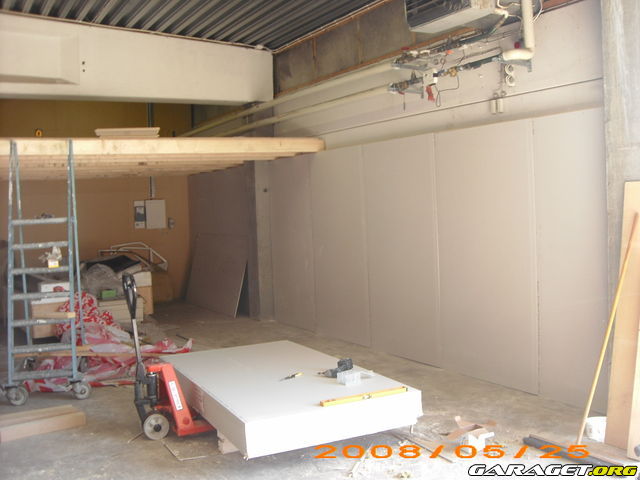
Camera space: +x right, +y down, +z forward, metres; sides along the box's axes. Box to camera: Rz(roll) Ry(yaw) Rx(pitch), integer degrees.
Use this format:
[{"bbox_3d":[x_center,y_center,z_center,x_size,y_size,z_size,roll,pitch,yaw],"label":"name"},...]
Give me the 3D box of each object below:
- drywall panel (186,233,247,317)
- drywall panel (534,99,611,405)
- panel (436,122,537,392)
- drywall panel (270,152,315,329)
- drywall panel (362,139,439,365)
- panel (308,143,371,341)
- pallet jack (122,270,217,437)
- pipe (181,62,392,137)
[{"bbox_3d":[-1.705,0.531,11.131,0.016,1.200,2.300,13,-5,-30],"label":"drywall panel"},{"bbox_3d":[1.931,0.156,5.264,0.016,2.241,0.700,-4,4,-31],"label":"drywall panel"},{"bbox_3d":[1.446,0.132,6.080,0.016,2.241,1.200,-4,4,-31],"label":"panel"},{"bbox_3d":[-0.384,0.041,9.161,0.016,2.241,1.180,-4,4,-31],"label":"drywall panel"},{"bbox_3d":[0.834,0.102,7.112,0.016,2.241,1.200,-4,4,-31],"label":"drywall panel"},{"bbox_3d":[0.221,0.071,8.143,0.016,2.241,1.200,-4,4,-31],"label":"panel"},{"bbox_3d":[-0.701,0.789,5.197,1.530,1.200,0.540,-4,4,-31],"label":"pallet jack"},{"bbox_3d":[-0.871,-1.783,9.359,0.085,0.085,6.100,-4,4,-31],"label":"pipe"}]

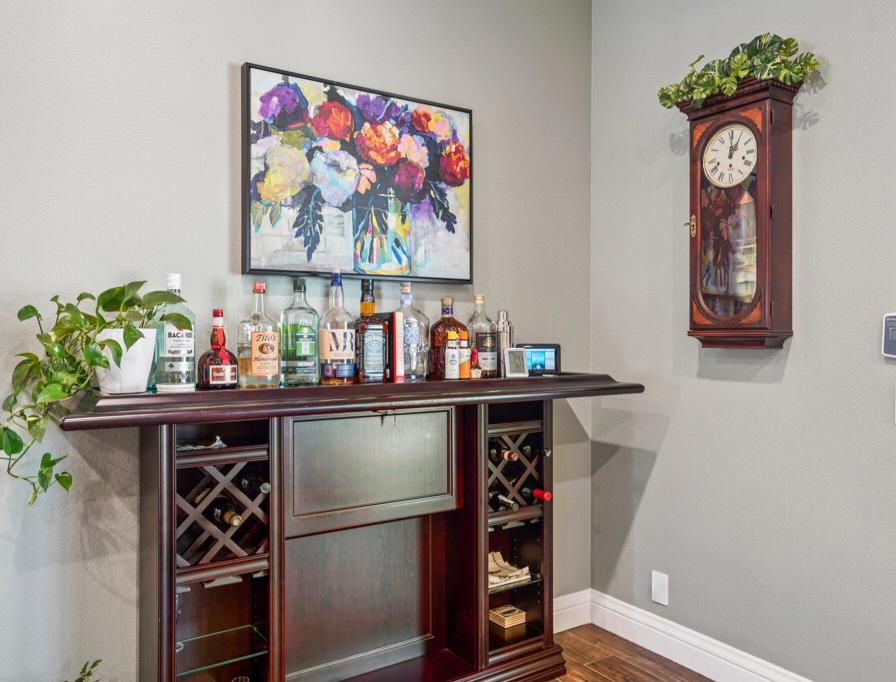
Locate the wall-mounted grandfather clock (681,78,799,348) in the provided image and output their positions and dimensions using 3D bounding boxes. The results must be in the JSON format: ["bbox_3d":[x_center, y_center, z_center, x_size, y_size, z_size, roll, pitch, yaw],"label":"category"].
[{"bbox_3d":[0.963,-0.392,2.267,0.187,0.830,0.338,0,0,-34],"label":"wall-mounted grandfather clock"}]

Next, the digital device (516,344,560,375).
[{"bbox_3d":[0.336,0.073,2.535,0.193,0.112,0.055,0,0,-25],"label":"digital device"}]

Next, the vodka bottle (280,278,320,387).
[{"bbox_3d":[-0.435,-0.025,2.016,0.109,0.312,0.107,0,0,-29],"label":"vodka bottle"}]

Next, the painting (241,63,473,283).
[{"bbox_3d":[-0.268,-0.520,2.284,0.832,0.631,0.049,0,0,-34],"label":"painting"}]

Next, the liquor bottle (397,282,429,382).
[{"bbox_3d":[-0.129,-0.030,2.150,0.113,0.314,0.103,0,0,-34],"label":"liquor bottle"}]

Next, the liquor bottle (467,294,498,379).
[{"bbox_3d":[0.119,-0.018,2.350,0.106,0.288,0.103,0,0,0],"label":"liquor bottle"}]

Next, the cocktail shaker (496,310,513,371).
[{"bbox_3d":[0.195,0.013,2.355,0.069,0.232,0.069,0,0,0],"label":"cocktail shaker"}]

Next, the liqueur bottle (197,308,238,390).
[{"bbox_3d":[-0.623,0.021,1.847,0.105,0.216,0.105,0,0,-34],"label":"liqueur bottle"}]

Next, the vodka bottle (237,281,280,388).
[{"bbox_3d":[-0.535,-0.017,1.935,0.112,0.297,0.112,0,0,-34],"label":"vodka bottle"}]

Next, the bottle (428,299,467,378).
[{"bbox_3d":[0.002,-0.013,2.286,0.123,0.278,0.106,0,0,-34],"label":"bottle"}]

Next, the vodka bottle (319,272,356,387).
[{"bbox_3d":[-0.332,-0.041,2.057,0.112,0.337,0.112,0,0,0],"label":"vodka bottle"}]

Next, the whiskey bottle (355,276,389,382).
[{"bbox_3d":[-0.235,-0.029,2.120,0.100,0.319,0.098,0,0,-19],"label":"whiskey bottle"}]

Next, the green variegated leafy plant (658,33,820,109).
[{"bbox_3d":[0.945,-0.880,2.239,0.242,0.182,0.505,0,0,-34],"label":"green variegated leafy plant"}]

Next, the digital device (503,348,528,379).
[{"bbox_3d":[0.234,0.079,2.371,0.087,0.100,0.026,0,-8,-27],"label":"digital device"}]

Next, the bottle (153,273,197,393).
[{"bbox_3d":[-0.720,-0.022,1.805,0.101,0.310,0.101,0,0,-34],"label":"bottle"}]

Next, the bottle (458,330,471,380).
[{"bbox_3d":[0.055,0.046,2.305,0.046,0.160,0.046,0,0,0],"label":"bottle"}]

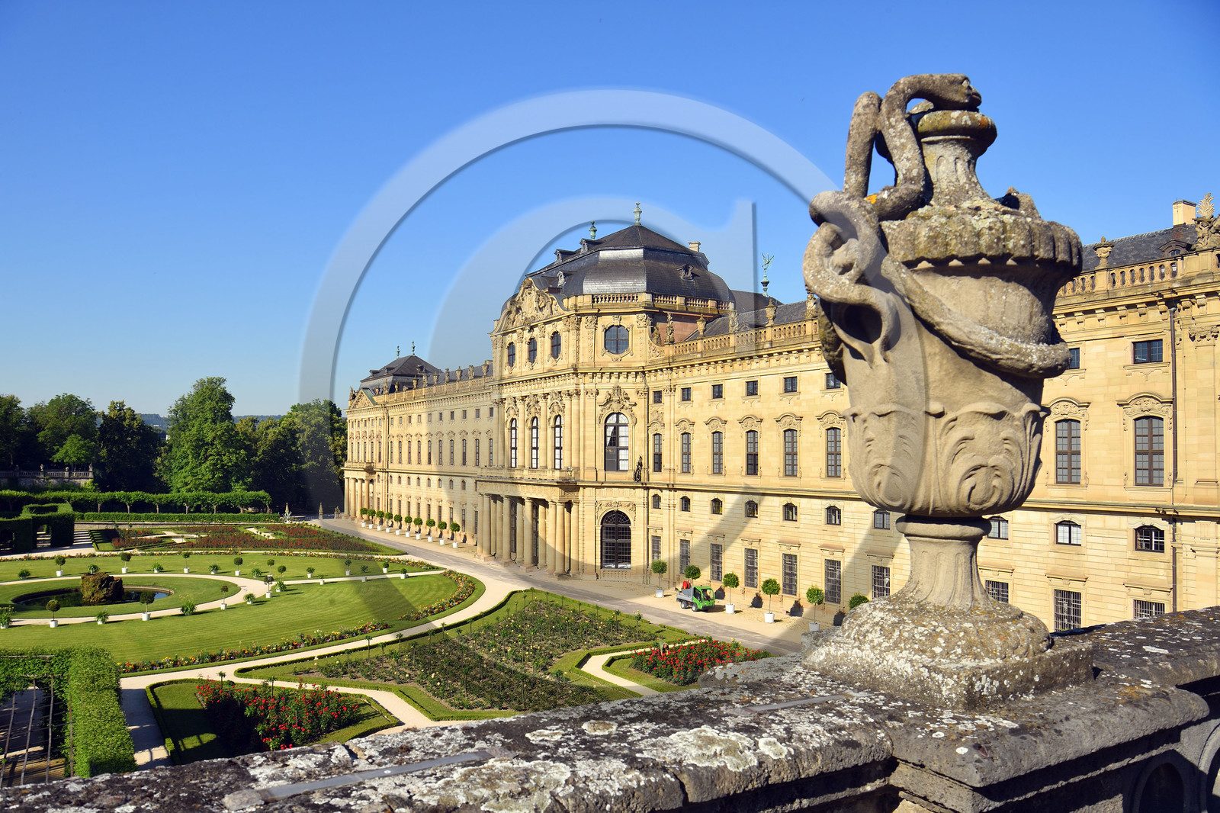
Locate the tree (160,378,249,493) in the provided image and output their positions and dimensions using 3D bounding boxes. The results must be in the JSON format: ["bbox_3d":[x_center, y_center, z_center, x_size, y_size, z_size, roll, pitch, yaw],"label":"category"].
[{"bbox_3d":[-76.970,7.410,179.020,15.400,25.710,14.940,2,-4,-23],"label":"tree"}]

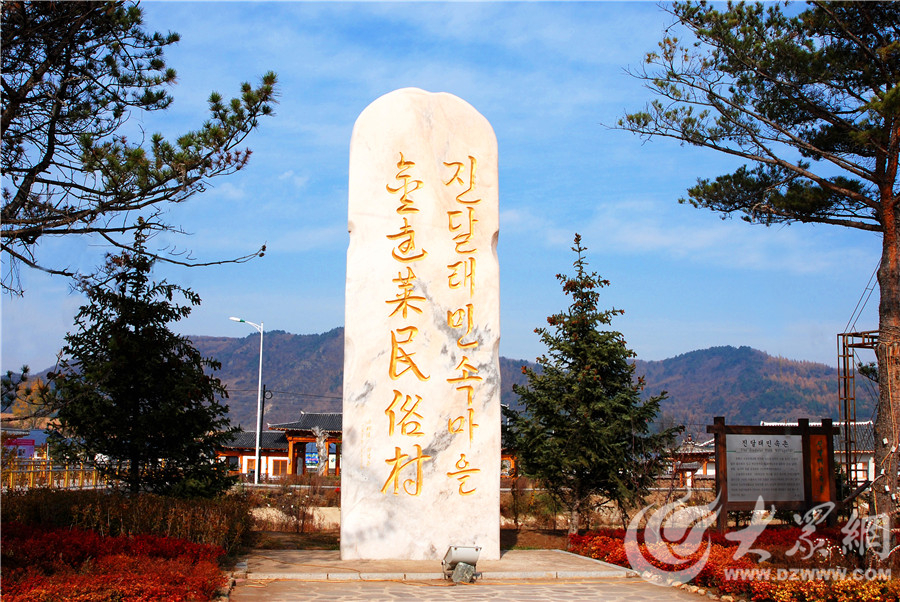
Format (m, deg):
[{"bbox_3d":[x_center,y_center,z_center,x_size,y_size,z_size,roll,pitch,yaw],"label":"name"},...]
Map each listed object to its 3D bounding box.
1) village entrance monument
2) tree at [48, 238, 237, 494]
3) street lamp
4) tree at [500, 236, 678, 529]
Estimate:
[{"bbox_3d":[-0.422,0.241,13.646,2.265,7.061,0.600,1,-10,-3],"label":"village entrance monument"},{"bbox_3d":[-6.387,1.508,19.347,3.840,6.488,3.840,0,-10,0],"label":"tree"},{"bbox_3d":[-10.632,5.090,46.731,1.850,8.677,0.350,0,-10,0],"label":"street lamp"},{"bbox_3d":[2.465,1.526,15.770,2.975,5.457,2.975,0,-10,0],"label":"tree"}]

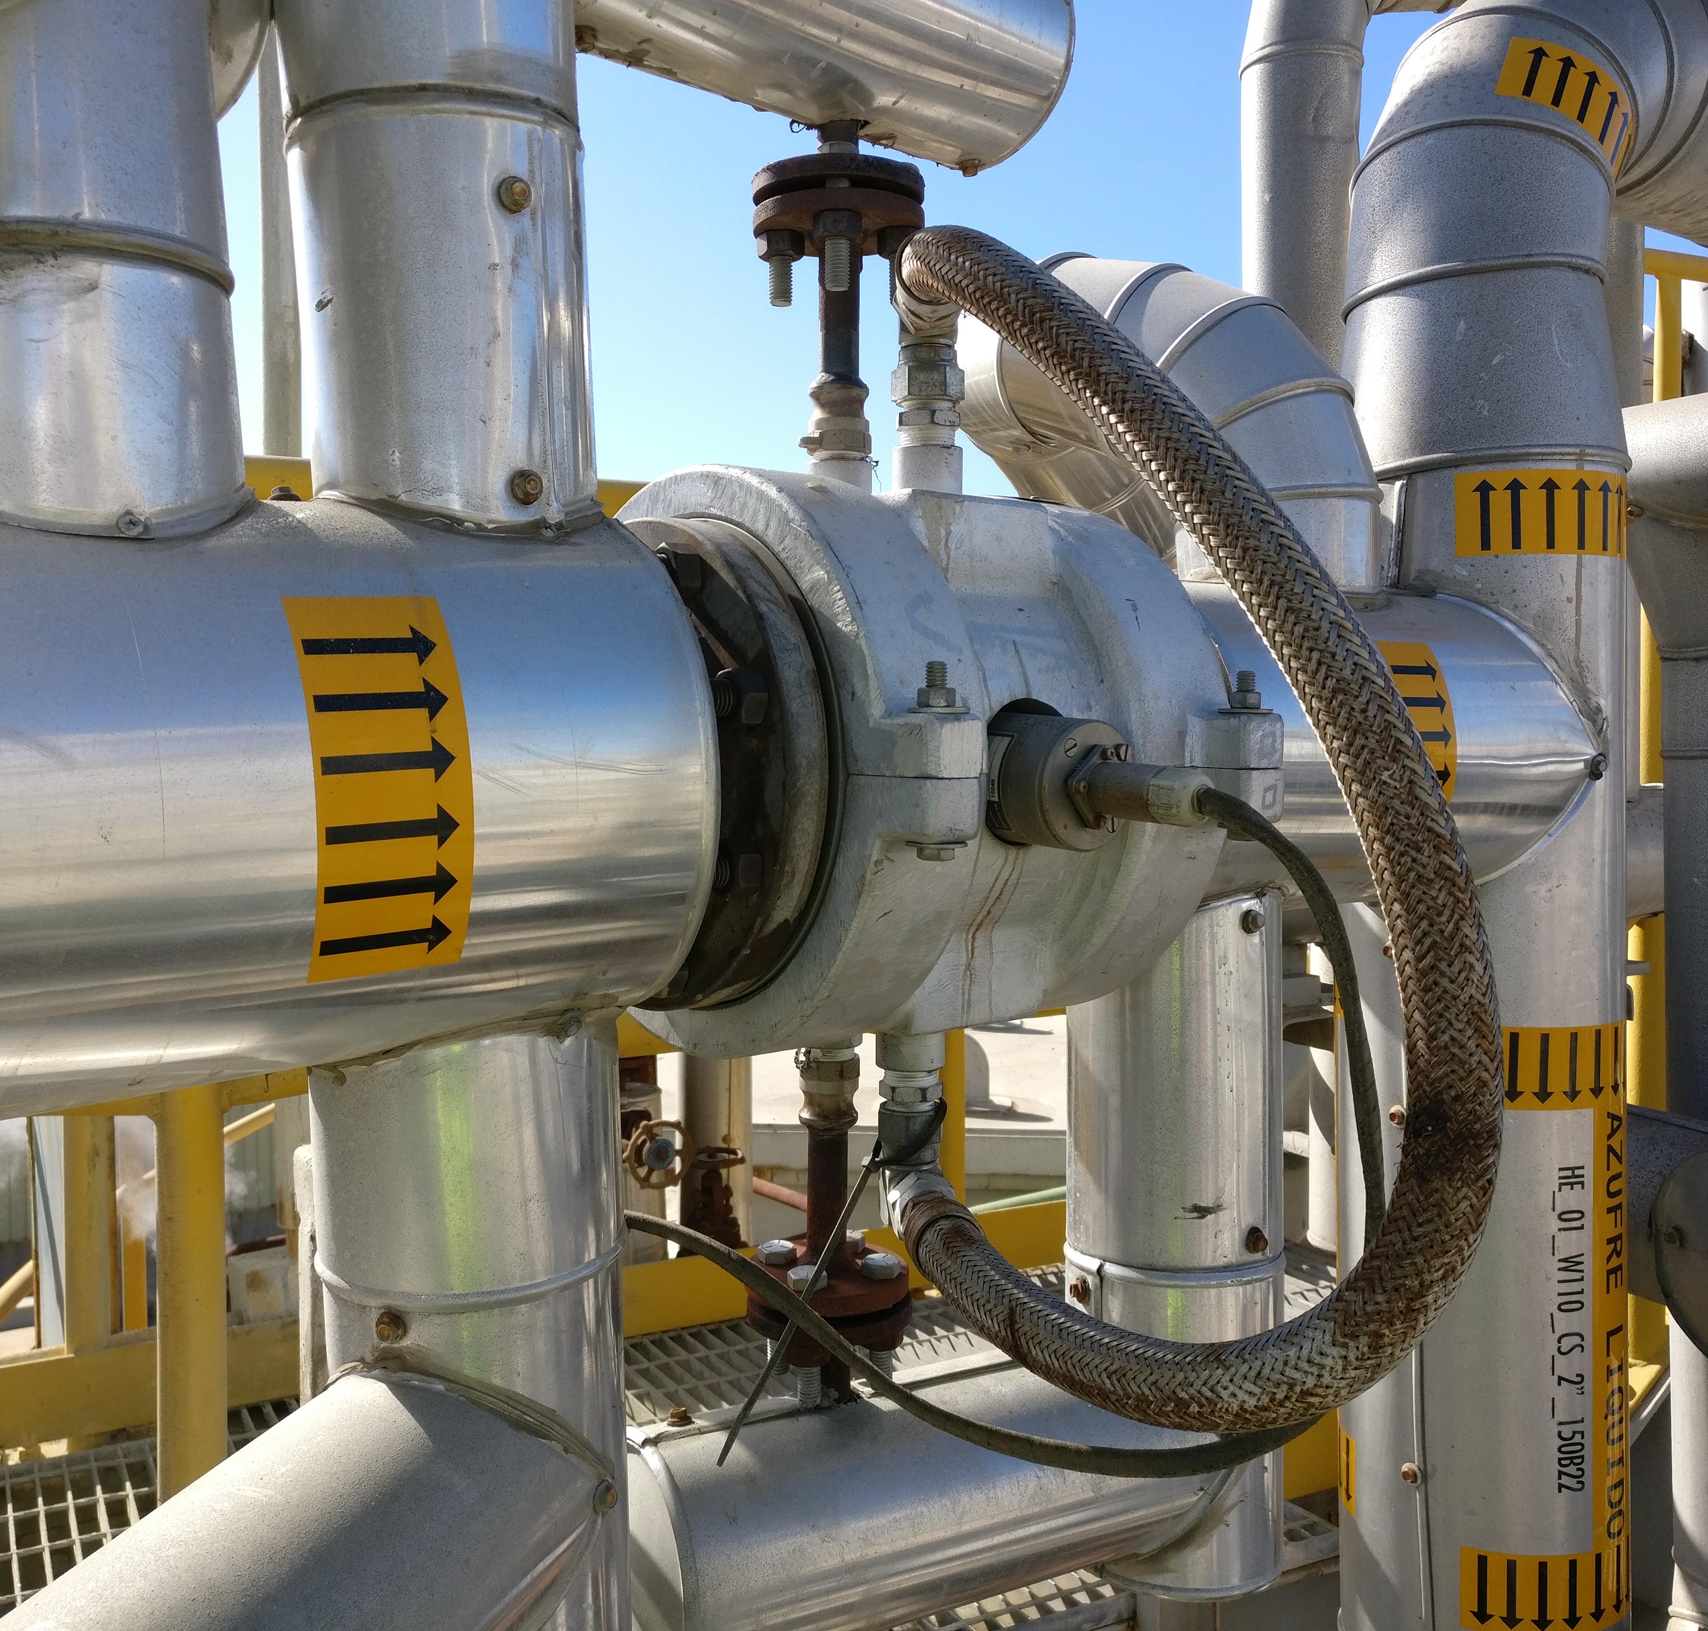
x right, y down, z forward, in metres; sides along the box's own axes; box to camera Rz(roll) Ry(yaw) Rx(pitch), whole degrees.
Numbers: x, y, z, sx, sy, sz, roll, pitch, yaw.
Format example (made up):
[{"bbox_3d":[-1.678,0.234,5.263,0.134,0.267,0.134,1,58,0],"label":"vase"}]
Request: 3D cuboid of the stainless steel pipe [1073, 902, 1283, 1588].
[{"bbox_3d":[0.197,0.250,1.072,0.131,0.430,0.131,-1,2,0],"label":"stainless steel pipe"}]

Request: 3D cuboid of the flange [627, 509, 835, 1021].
[{"bbox_3d":[-0.097,-0.023,0.821,0.030,0.229,0.229,-3,3,-41],"label":"flange"}]

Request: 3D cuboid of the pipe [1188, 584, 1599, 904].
[{"bbox_3d":[0.297,-0.049,1.155,0.400,0.205,0.205,-2,3,-40],"label":"pipe"}]

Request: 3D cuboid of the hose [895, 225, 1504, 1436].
[{"bbox_3d":[0.133,-0.016,0.790,0.055,0.570,0.365,-2,3,-33],"label":"hose"}]

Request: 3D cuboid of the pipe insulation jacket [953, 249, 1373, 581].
[{"bbox_3d":[0.218,-0.277,1.203,0.135,0.260,0.300,-3,3,-41],"label":"pipe insulation jacket"}]

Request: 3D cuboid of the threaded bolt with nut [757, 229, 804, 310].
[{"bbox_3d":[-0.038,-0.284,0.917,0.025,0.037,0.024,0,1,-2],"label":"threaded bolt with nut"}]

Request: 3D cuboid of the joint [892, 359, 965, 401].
[{"bbox_3d":[0.039,-0.228,0.920,0.038,0.020,0.034,0,2,3],"label":"joint"}]

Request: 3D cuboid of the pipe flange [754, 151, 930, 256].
[{"bbox_3d":[-0.008,-0.310,0.898,0.088,0.030,0.088,-1,2,0],"label":"pipe flange"}]

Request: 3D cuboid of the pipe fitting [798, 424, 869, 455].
[{"bbox_3d":[-0.009,-0.190,0.888,0.036,0.015,0.033,-1,2,0],"label":"pipe fitting"}]

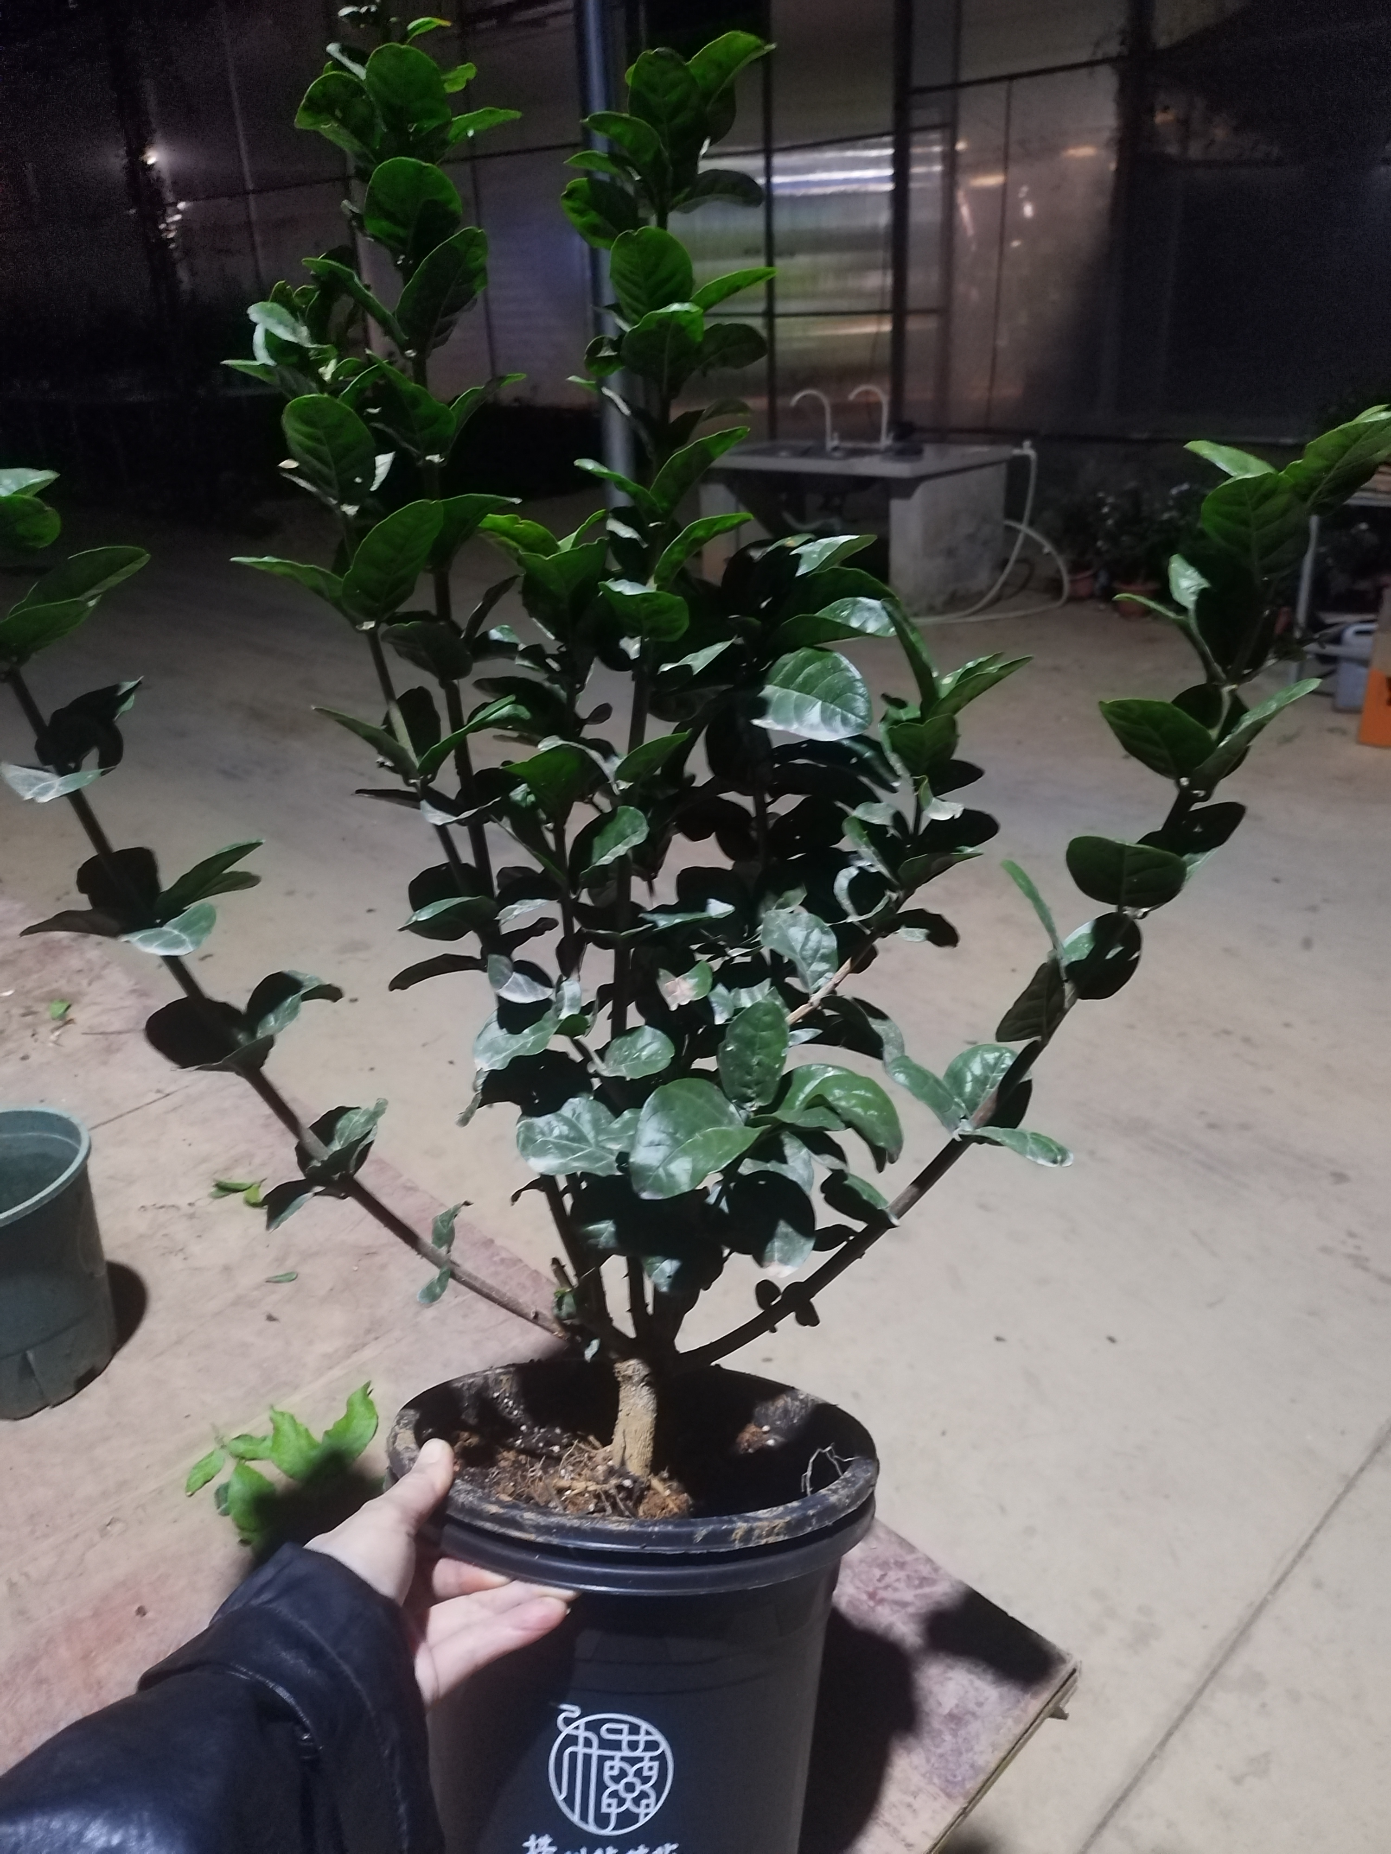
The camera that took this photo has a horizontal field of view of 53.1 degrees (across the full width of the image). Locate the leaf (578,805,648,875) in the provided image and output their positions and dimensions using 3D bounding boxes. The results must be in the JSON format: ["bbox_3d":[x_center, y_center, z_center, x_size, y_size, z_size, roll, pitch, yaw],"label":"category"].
[{"bbox_3d":[-0.037,-0.040,0.630,0.027,0.044,0.014,48,7,30],"label":"leaf"}]

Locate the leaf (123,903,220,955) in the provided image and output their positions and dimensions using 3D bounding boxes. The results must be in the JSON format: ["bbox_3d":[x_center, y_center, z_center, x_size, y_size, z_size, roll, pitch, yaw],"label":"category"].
[{"bbox_3d":[-0.241,0.000,0.640,0.044,0.016,0.031,-19,38,18],"label":"leaf"}]

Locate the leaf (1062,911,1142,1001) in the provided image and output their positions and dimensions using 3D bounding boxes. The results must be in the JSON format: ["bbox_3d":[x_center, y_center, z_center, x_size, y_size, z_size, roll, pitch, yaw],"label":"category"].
[{"bbox_3d":[0.191,0.013,0.655,0.037,0.012,0.046,11,57,17],"label":"leaf"}]

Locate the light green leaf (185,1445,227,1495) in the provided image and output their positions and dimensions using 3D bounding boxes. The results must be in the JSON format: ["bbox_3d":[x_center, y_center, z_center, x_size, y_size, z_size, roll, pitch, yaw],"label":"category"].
[{"bbox_3d":[-0.400,0.444,1.136,0.024,0.015,0.050,16,28,37],"label":"light green leaf"}]

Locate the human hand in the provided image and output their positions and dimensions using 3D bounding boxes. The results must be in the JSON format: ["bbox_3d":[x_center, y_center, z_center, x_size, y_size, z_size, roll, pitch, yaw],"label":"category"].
[{"bbox_3d":[-0.122,0.307,0.665,0.125,0.112,0.085,-3,18,-32],"label":"human hand"}]

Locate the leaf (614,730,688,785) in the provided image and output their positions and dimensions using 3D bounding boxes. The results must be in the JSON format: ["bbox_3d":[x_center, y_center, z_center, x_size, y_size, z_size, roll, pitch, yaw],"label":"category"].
[{"bbox_3d":[-0.020,-0.078,0.640,0.041,0.010,0.024,-30,-23,18],"label":"leaf"}]

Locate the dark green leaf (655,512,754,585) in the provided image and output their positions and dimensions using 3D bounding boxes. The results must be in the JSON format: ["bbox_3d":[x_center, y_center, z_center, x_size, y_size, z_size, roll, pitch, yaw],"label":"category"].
[{"bbox_3d":[0.004,-0.176,0.650,0.056,0.017,0.028,-36,31,-3],"label":"dark green leaf"}]

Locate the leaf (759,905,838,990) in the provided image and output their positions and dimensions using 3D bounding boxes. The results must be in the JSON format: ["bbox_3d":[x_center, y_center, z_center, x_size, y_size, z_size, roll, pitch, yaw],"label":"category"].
[{"bbox_3d":[0.048,0.009,0.655,0.037,0.012,0.046,-28,65,-6],"label":"leaf"}]

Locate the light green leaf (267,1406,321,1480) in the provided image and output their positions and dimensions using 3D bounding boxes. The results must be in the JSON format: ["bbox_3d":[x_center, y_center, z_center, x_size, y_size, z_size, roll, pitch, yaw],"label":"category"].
[{"bbox_3d":[-0.332,0.428,1.155,0.042,0.028,0.062,-11,24,-22],"label":"light green leaf"}]

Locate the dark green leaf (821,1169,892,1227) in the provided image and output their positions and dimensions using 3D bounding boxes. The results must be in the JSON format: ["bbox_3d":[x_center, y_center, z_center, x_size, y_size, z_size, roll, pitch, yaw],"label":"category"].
[{"bbox_3d":[0.073,0.124,0.635,0.037,0.010,0.023,29,28,-21],"label":"dark green leaf"}]

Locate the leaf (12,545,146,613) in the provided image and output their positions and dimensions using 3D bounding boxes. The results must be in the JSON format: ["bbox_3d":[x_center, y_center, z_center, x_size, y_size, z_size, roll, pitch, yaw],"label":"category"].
[{"bbox_3d":[-0.305,-0.168,0.690,0.074,0.035,0.018,-34,16,-6],"label":"leaf"}]

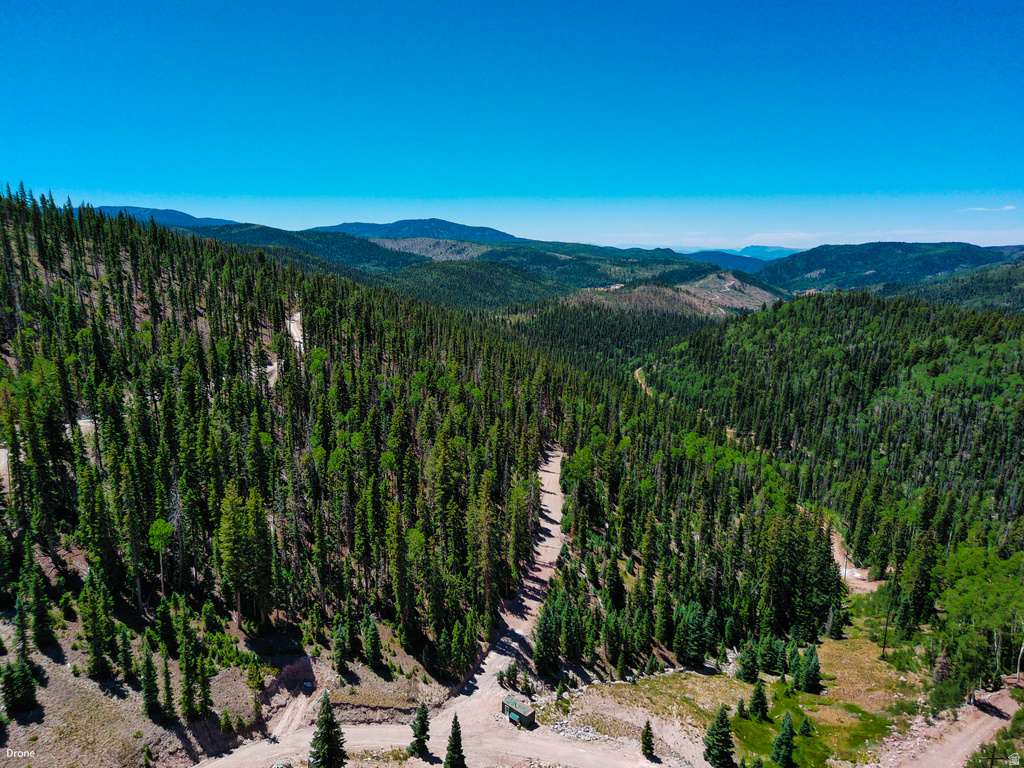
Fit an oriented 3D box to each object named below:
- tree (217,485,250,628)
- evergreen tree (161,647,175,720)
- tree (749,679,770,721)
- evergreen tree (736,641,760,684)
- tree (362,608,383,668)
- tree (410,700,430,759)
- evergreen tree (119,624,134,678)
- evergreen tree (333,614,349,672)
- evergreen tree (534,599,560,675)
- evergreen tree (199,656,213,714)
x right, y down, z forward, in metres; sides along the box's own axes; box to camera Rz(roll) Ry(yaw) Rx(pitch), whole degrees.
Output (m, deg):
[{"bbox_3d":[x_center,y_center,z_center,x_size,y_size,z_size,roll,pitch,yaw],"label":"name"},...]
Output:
[{"bbox_3d":[-55.710,34.080,135.510,5.180,30.440,5.180,0,12,0],"label":"tree"},{"bbox_3d":[-61.165,52.620,120.770,2.100,14.860,2.100,0,11,0],"label":"evergreen tree"},{"bbox_3d":[45.410,57.210,123.520,3.270,7.990,3.270,0,12,0],"label":"tree"},{"bbox_3d":[47.280,54.930,134.640,4.350,7.940,4.350,0,12,0],"label":"evergreen tree"},{"bbox_3d":[-27.545,51.008,135.192,3.200,11.390,3.200,0,11,0],"label":"tree"},{"bbox_3d":[-15.270,56.840,112.500,3.310,10.180,3.310,0,12,0],"label":"tree"},{"bbox_3d":[-73.184,51.032,129.238,2.600,9.670,2.600,0,11,0],"label":"evergreen tree"},{"bbox_3d":[-33.683,52.298,134.942,2.800,10.960,2.800,0,11,0],"label":"evergreen tree"},{"bbox_3d":[7.310,49.900,134.760,4.560,15.760,4.560,0,12,0],"label":"evergreen tree"},{"bbox_3d":[-55.376,54.384,123.446,2.500,11.360,2.500,0,11,0],"label":"evergreen tree"}]

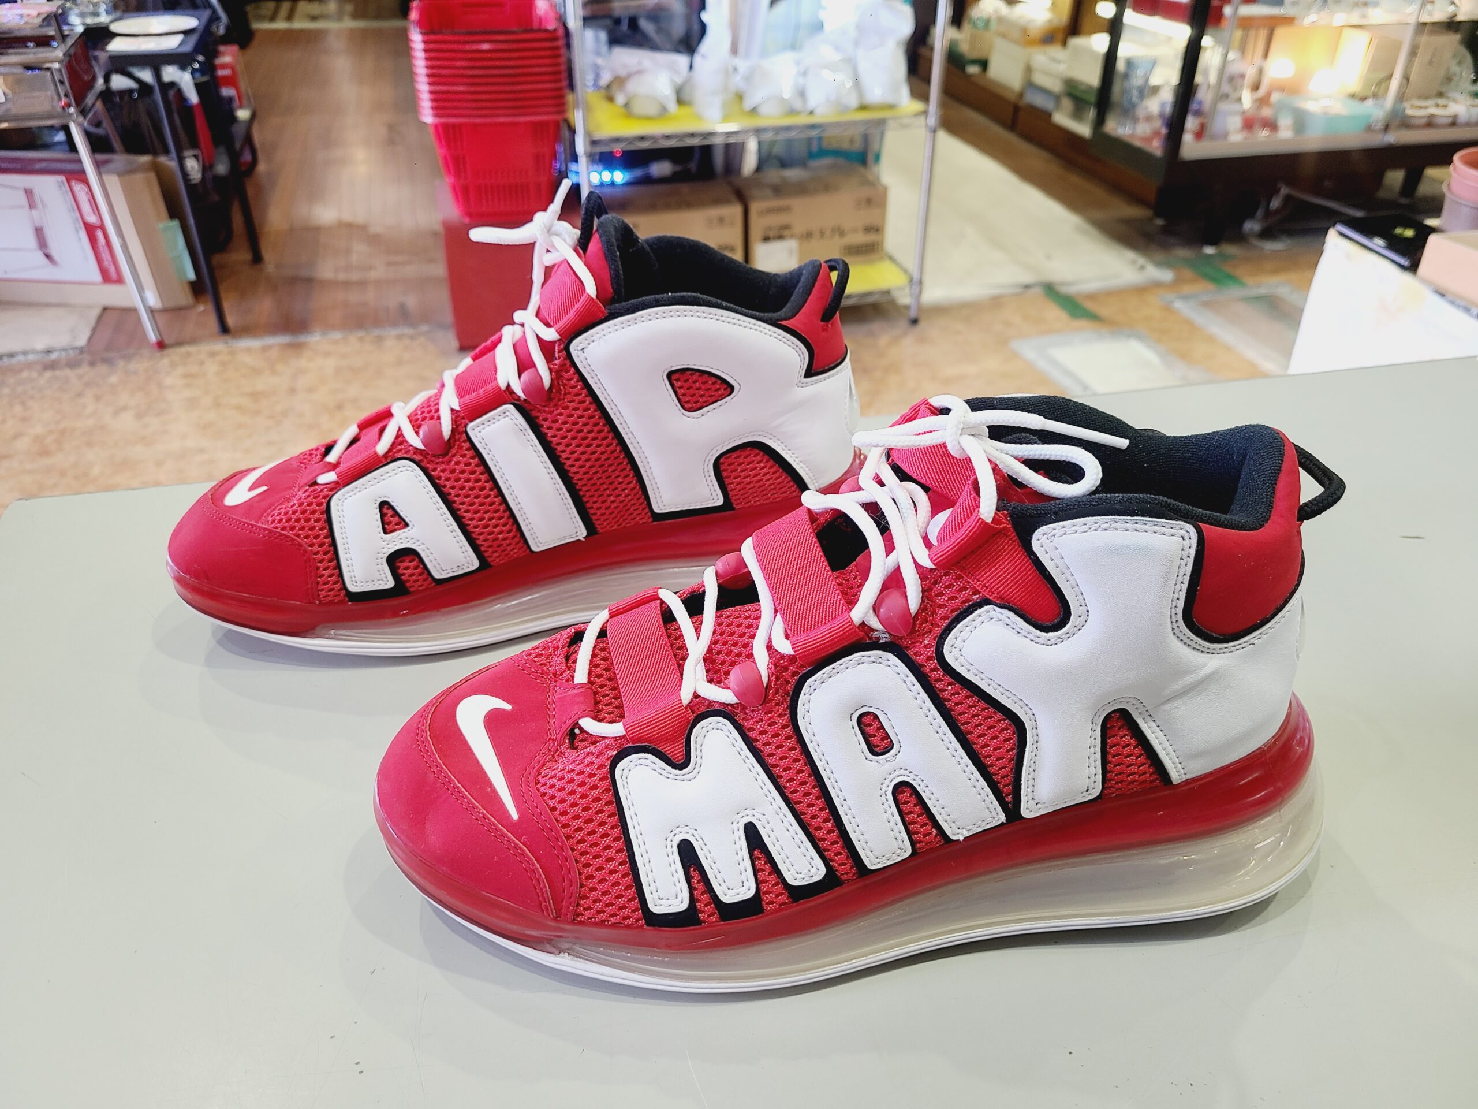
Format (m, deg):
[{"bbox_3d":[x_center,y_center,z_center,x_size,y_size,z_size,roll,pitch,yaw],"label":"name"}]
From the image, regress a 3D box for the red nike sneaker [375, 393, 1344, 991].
[{"bbox_3d":[0.041,0.025,0.335,0.306,0.160,0.114,-2,30,-5],"label":"red nike sneaker"}]

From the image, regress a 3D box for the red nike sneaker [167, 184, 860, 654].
[{"bbox_3d":[-0.089,-0.060,0.474,0.306,0.165,0.114,-3,30,-6],"label":"red nike sneaker"}]

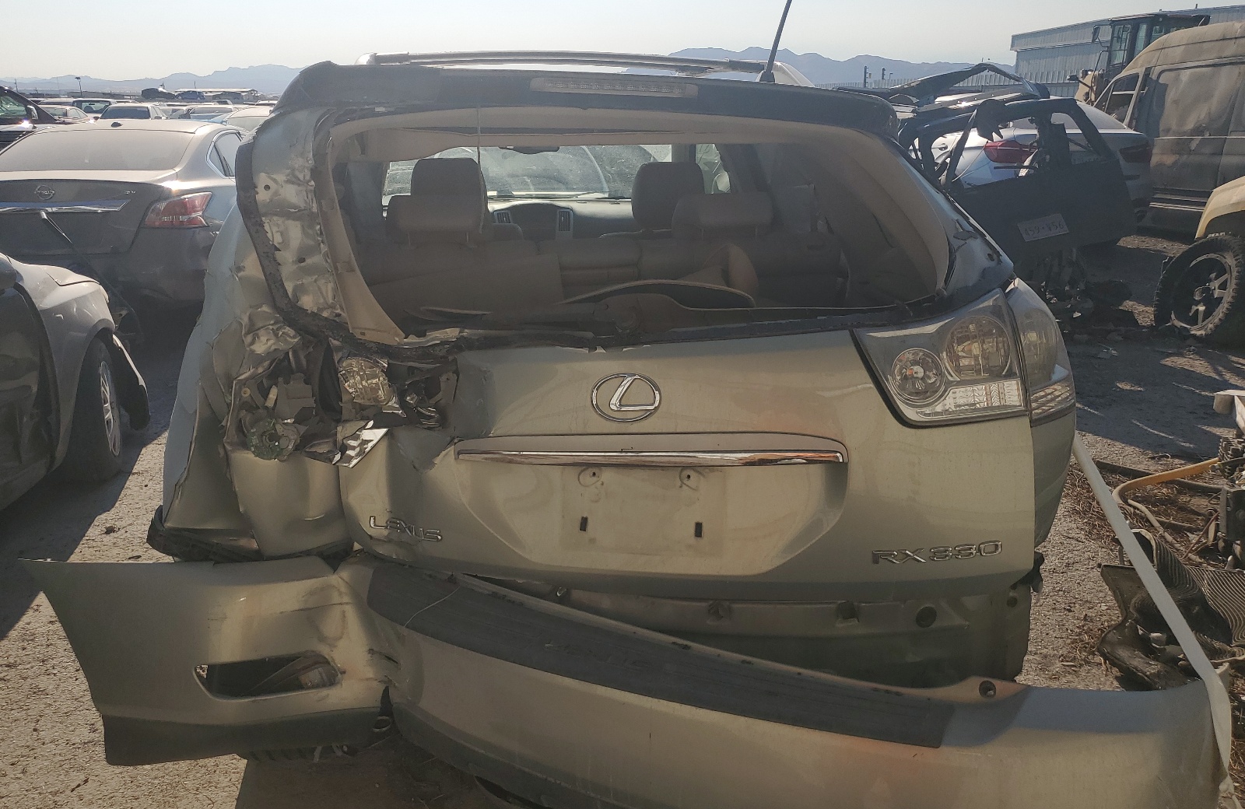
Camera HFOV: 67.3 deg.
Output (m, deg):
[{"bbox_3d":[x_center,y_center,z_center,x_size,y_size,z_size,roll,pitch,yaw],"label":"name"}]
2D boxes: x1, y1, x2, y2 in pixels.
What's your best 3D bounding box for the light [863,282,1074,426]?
[{"bbox_3d":[0.690,-0.103,1.926,0.450,0.245,0.230,-6,19,-17],"label":"light"}]

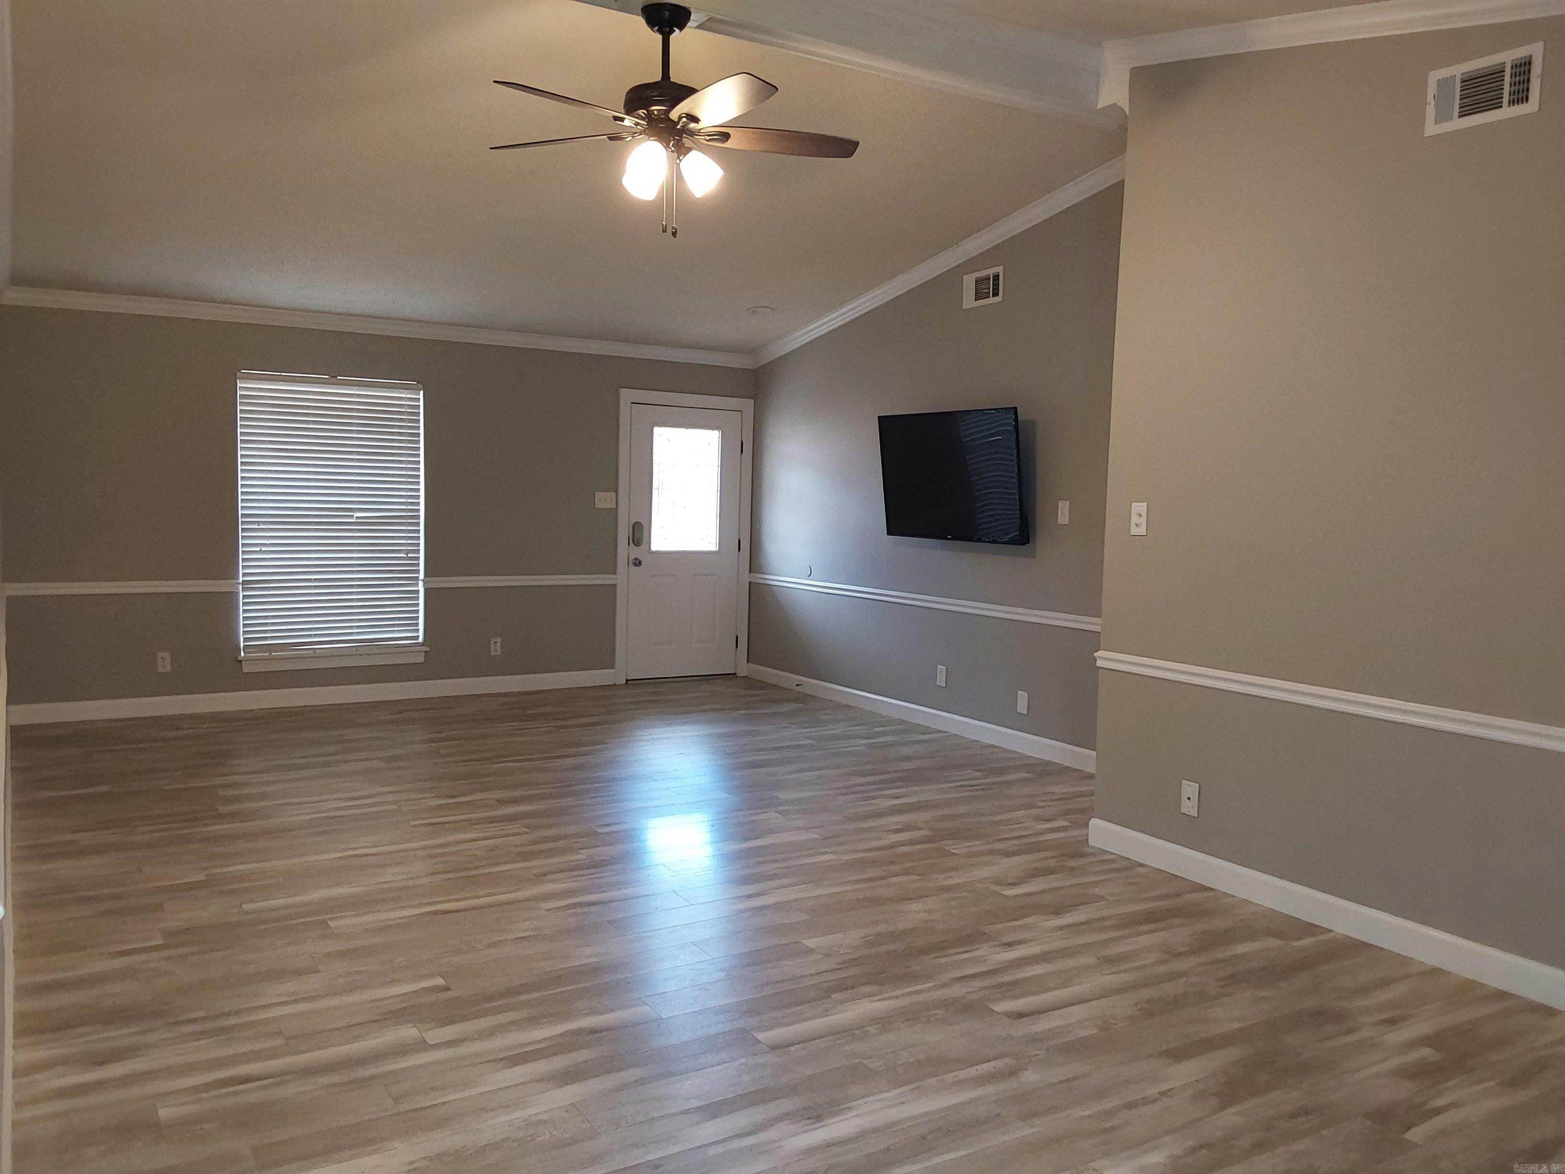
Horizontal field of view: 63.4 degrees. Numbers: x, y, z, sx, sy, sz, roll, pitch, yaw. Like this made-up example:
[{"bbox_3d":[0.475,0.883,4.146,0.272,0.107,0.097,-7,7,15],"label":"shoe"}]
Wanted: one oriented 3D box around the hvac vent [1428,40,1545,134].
[{"bbox_3d":[2.125,-1.506,3.846,0.022,0.198,0.347,-1,5,-32],"label":"hvac vent"}]

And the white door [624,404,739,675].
[{"bbox_3d":[-0.734,-0.325,9.426,0.920,2.010,0.050,-1,5,-32],"label":"white door"}]

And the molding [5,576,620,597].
[{"bbox_3d":[-2.791,-0.018,8.136,3.780,0.068,0.024,-1,5,-32],"label":"molding"}]

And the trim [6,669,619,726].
[{"bbox_3d":[-2.811,0.690,8.194,3.760,0.111,0.017,-1,5,-32],"label":"trim"}]

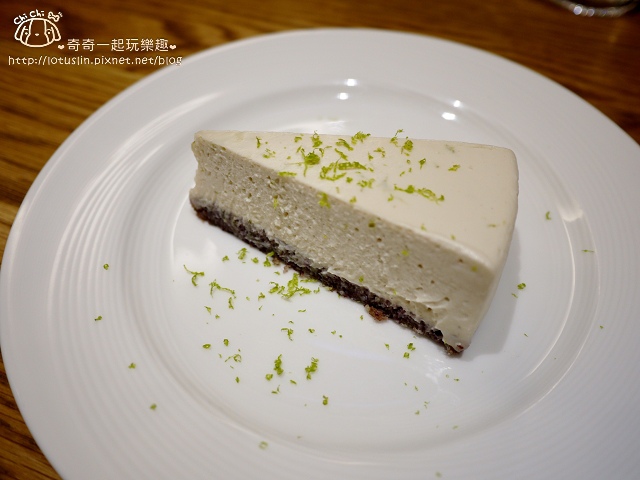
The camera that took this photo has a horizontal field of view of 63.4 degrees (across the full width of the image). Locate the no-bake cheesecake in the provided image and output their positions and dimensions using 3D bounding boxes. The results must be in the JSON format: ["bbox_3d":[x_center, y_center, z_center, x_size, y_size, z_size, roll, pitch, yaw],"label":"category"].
[{"bbox_3d":[0.007,-0.010,0.177,0.107,0.039,0.056,15,49,10],"label":"no-bake cheesecake"}]

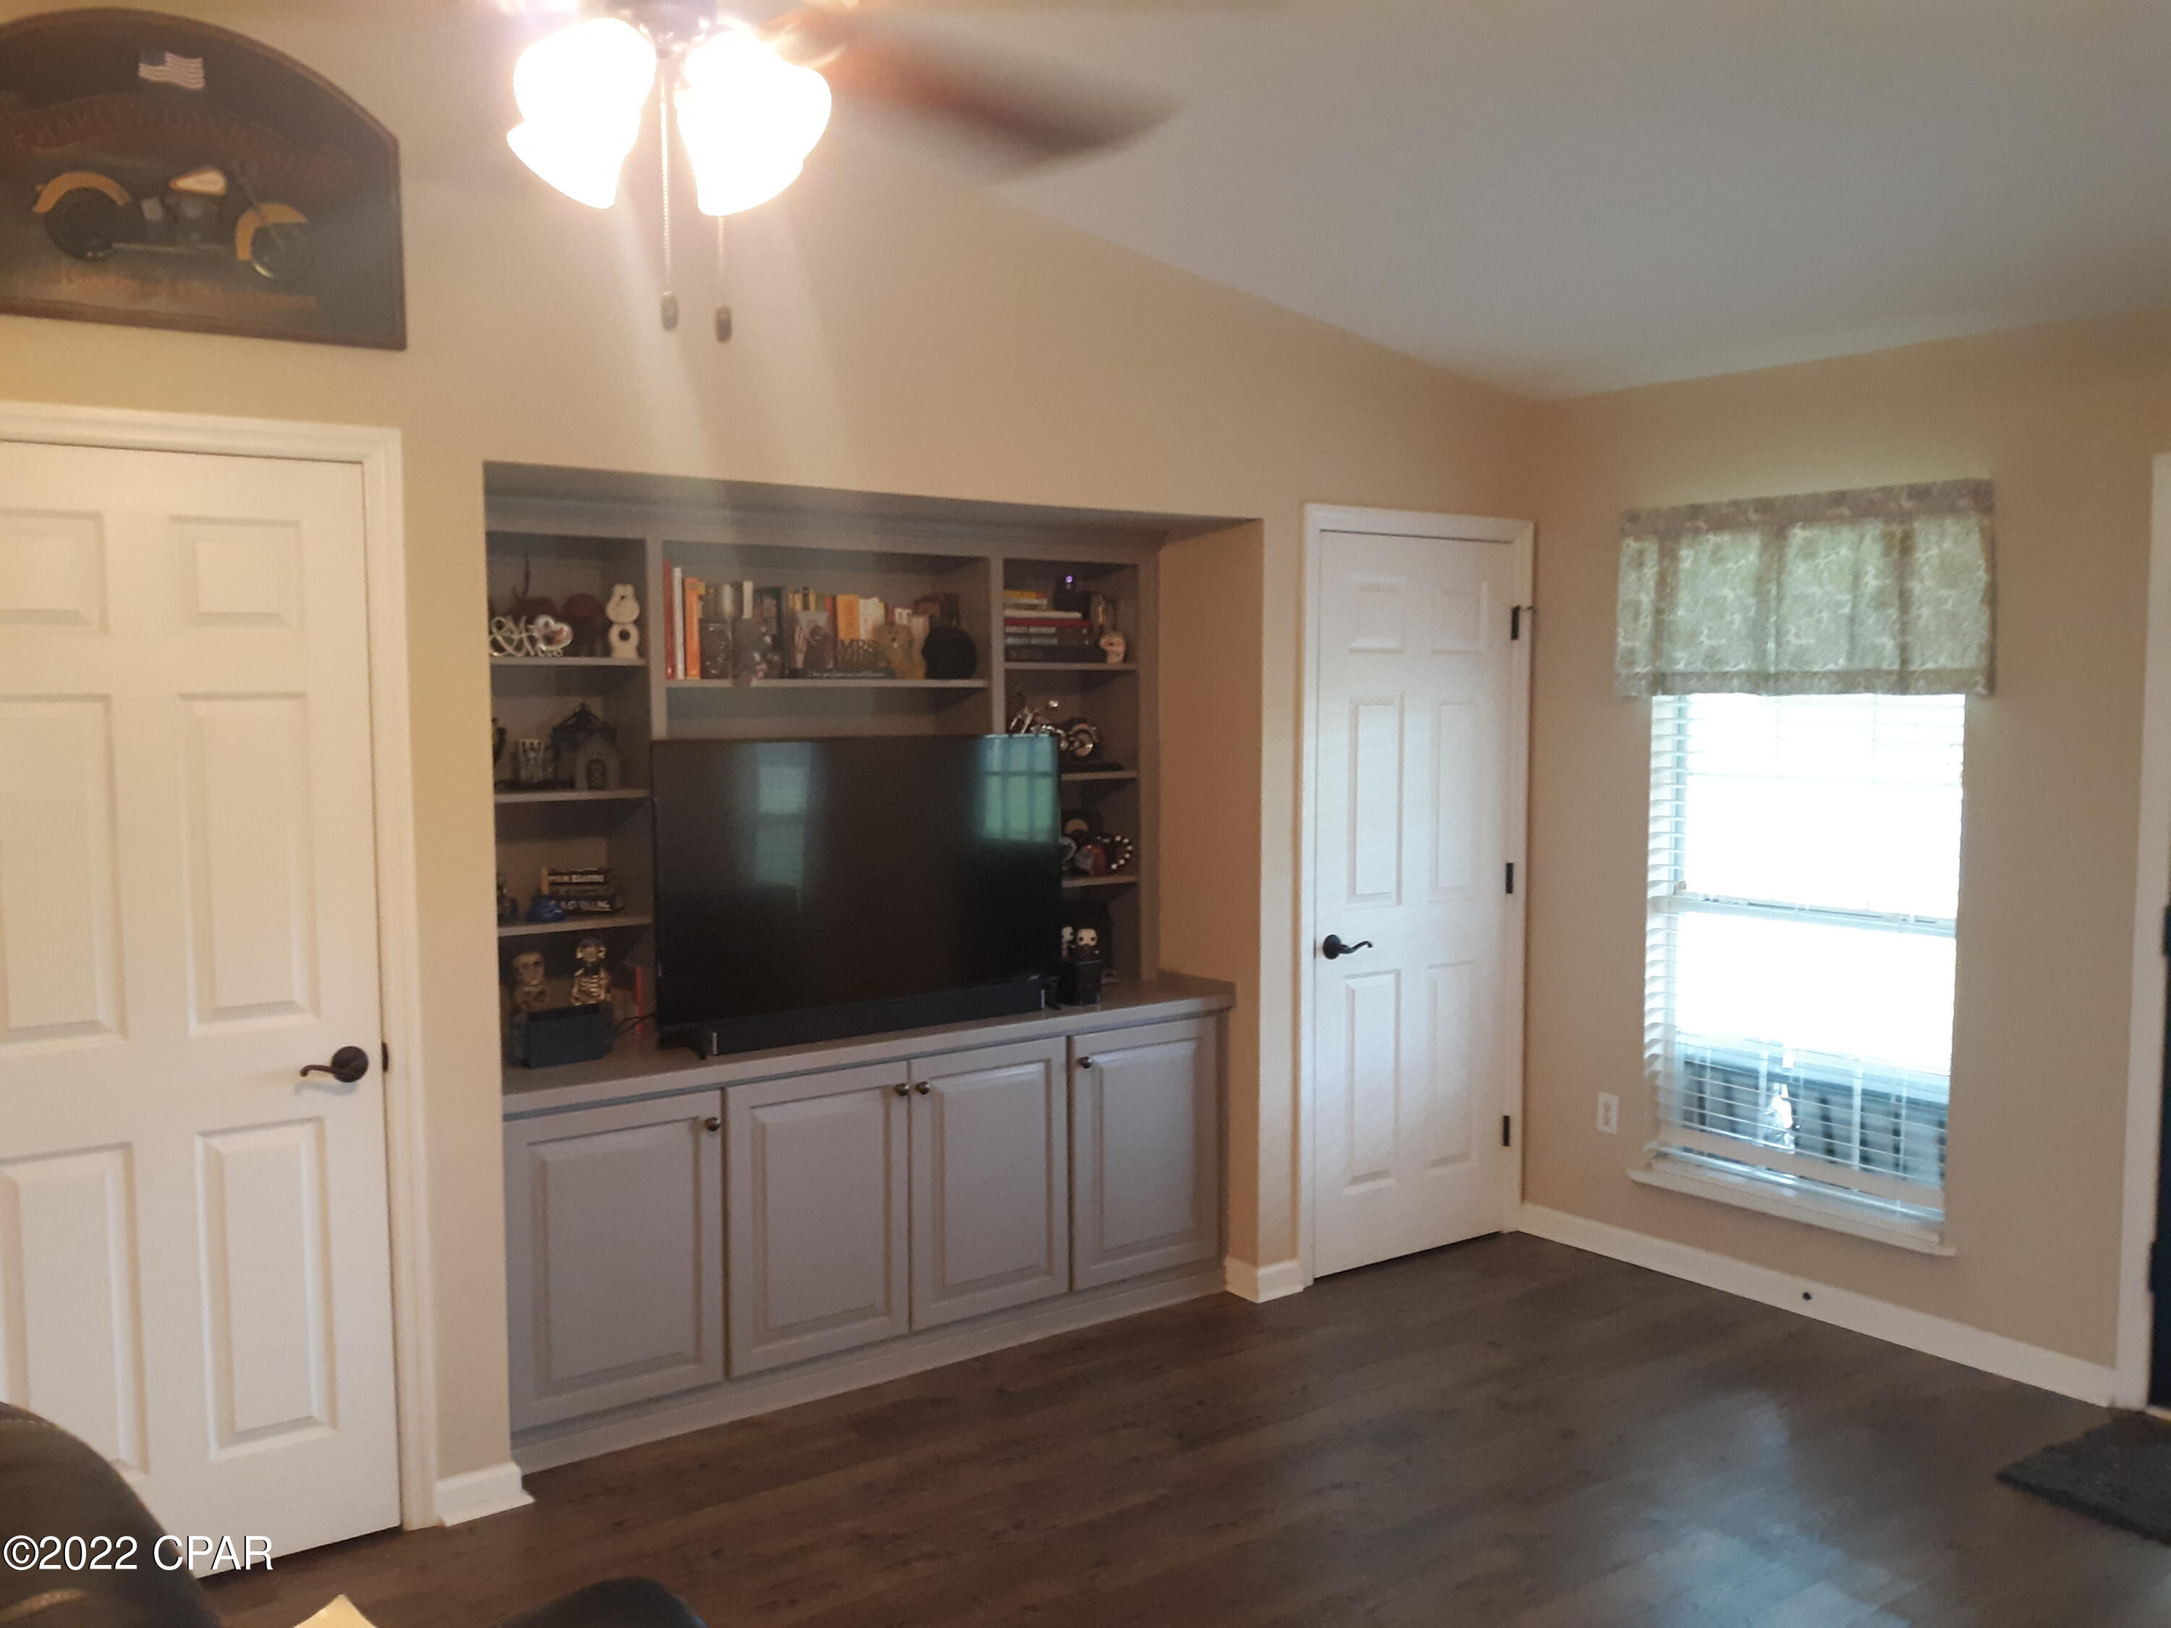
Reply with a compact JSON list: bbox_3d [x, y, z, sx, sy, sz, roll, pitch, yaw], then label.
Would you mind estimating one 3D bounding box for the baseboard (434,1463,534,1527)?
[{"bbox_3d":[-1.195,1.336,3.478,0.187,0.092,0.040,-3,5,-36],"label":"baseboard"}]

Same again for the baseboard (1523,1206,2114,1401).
[{"bbox_3d":[1.820,1.246,4.612,0.020,0.093,1.660,-3,5,-36],"label":"baseboard"}]

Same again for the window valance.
[{"bbox_3d":[1.797,-0.548,4.456,0.080,0.506,1.020,-3,5,-36],"label":"window valance"}]

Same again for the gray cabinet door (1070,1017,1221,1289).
[{"bbox_3d":[0.156,0.873,4.565,0.474,0.649,0.025,-3,5,-36],"label":"gray cabinet door"}]

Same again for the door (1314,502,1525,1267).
[{"bbox_3d":[0.931,0.242,4.955,0.790,2.040,0.055,-3,5,-36],"label":"door"}]

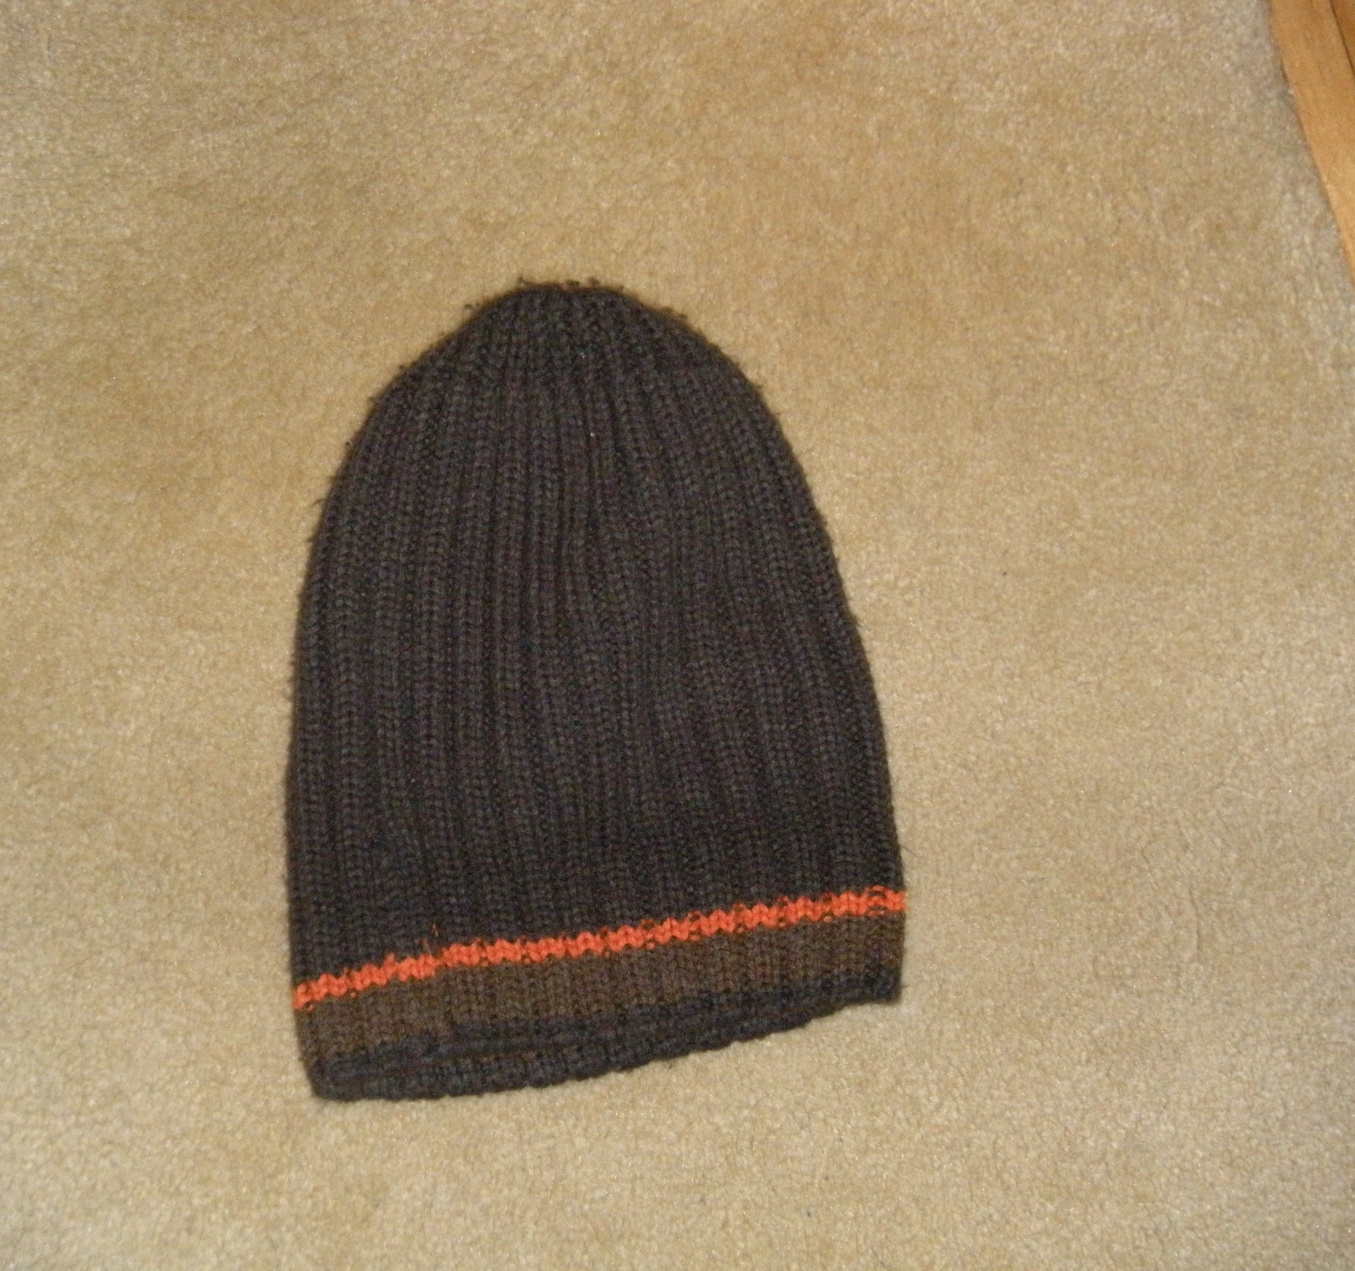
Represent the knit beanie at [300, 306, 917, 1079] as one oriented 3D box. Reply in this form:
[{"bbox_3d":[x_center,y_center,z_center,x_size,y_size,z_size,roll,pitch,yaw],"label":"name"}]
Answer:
[{"bbox_3d":[-0.034,0.011,1.047,0.211,0.035,0.293,-4,73,-1],"label":"knit beanie"}]

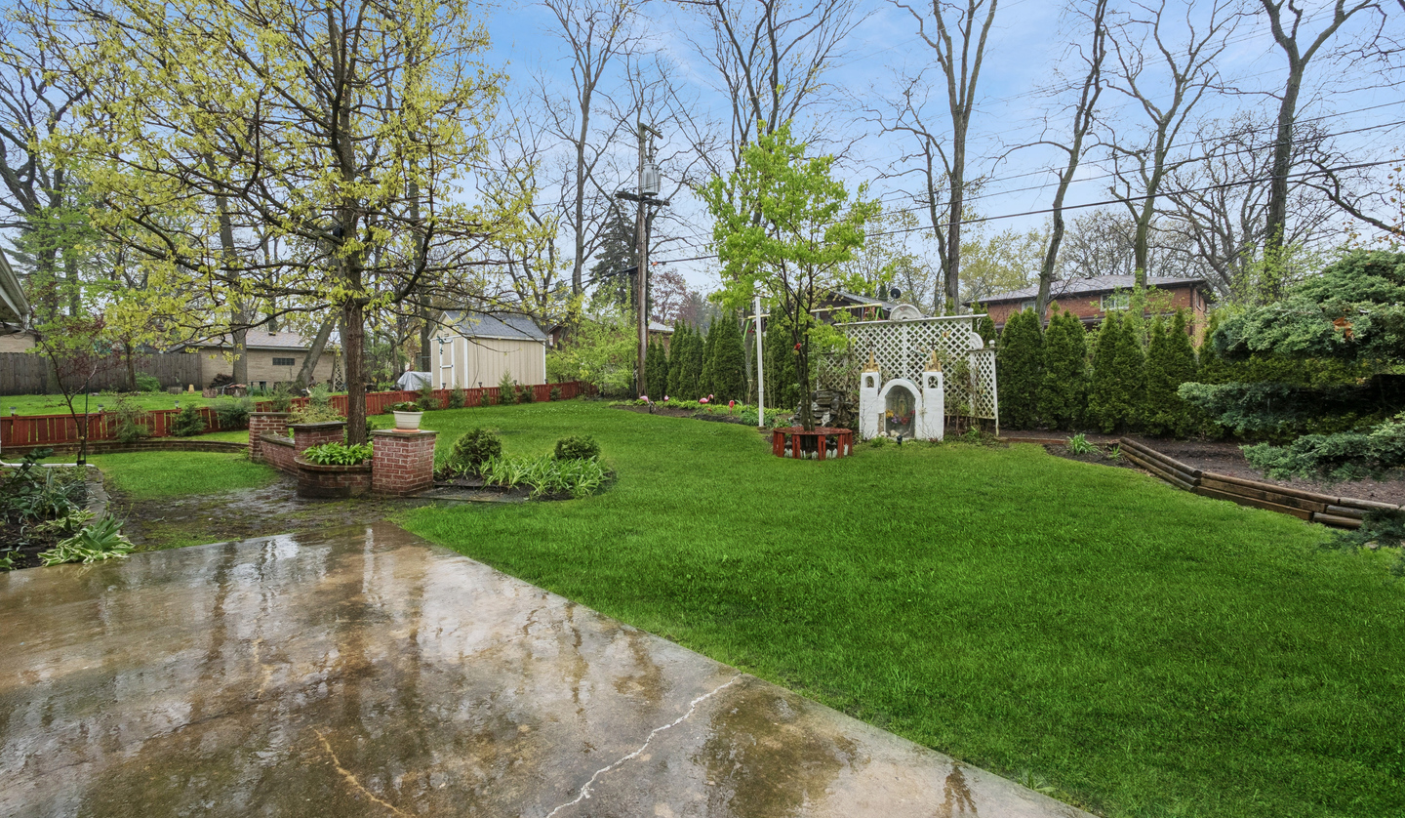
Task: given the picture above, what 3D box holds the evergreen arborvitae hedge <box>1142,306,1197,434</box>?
[{"bbox_3d":[8.897,-0.678,10.800,1.040,2.420,1.040,0,0,40],"label":"evergreen arborvitae hedge"}]

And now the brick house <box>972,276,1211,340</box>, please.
[{"bbox_3d":[22.830,-4.398,33.868,11.000,6.833,8.500,2,3,44],"label":"brick house"}]

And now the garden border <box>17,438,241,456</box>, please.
[{"bbox_3d":[-12.100,0.870,12.400,4.200,0.210,1.300,0,0,-14],"label":"garden border"}]

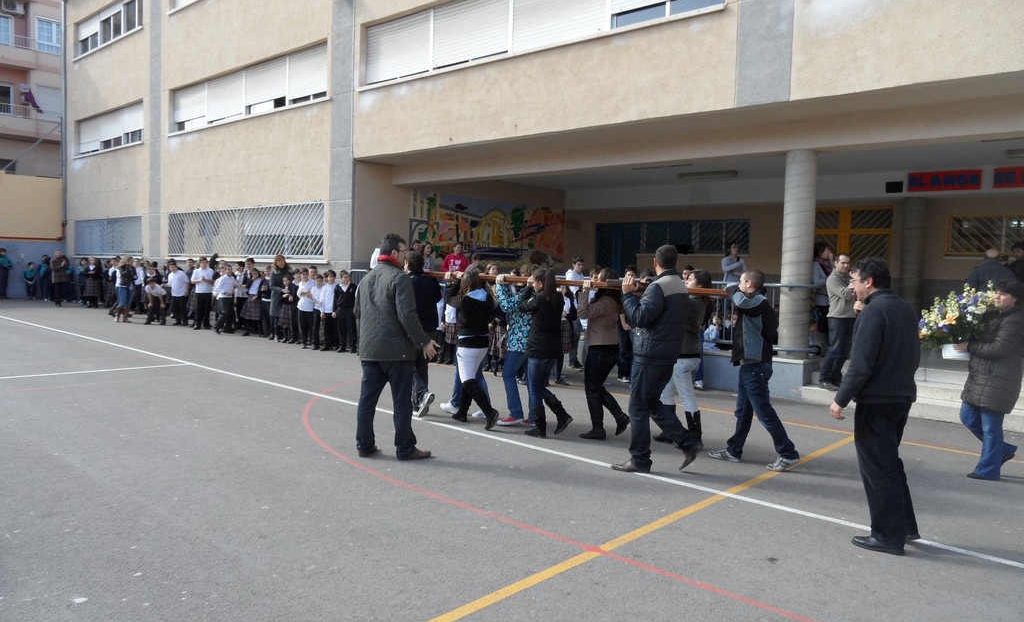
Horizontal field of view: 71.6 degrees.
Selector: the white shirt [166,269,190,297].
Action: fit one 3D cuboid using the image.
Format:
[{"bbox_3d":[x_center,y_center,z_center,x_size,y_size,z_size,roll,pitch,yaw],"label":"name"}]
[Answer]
[{"bbox_3d":[-8.003,-0.660,17.039,0.470,0.640,0.300,1,4,3],"label":"white shirt"}]

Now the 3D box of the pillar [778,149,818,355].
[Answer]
[{"bbox_3d":[3.945,-0.776,9.761,0.420,2.810,0.420,4,4,40],"label":"pillar"}]

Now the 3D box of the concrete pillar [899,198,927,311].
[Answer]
[{"bbox_3d":[7.891,-0.917,14.036,0.410,2.612,0.410,4,5,40],"label":"concrete pillar"}]

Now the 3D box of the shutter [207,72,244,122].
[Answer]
[{"bbox_3d":[-7.042,-5.272,17.471,1.764,1.024,0.060,4,4,40],"label":"shutter"}]

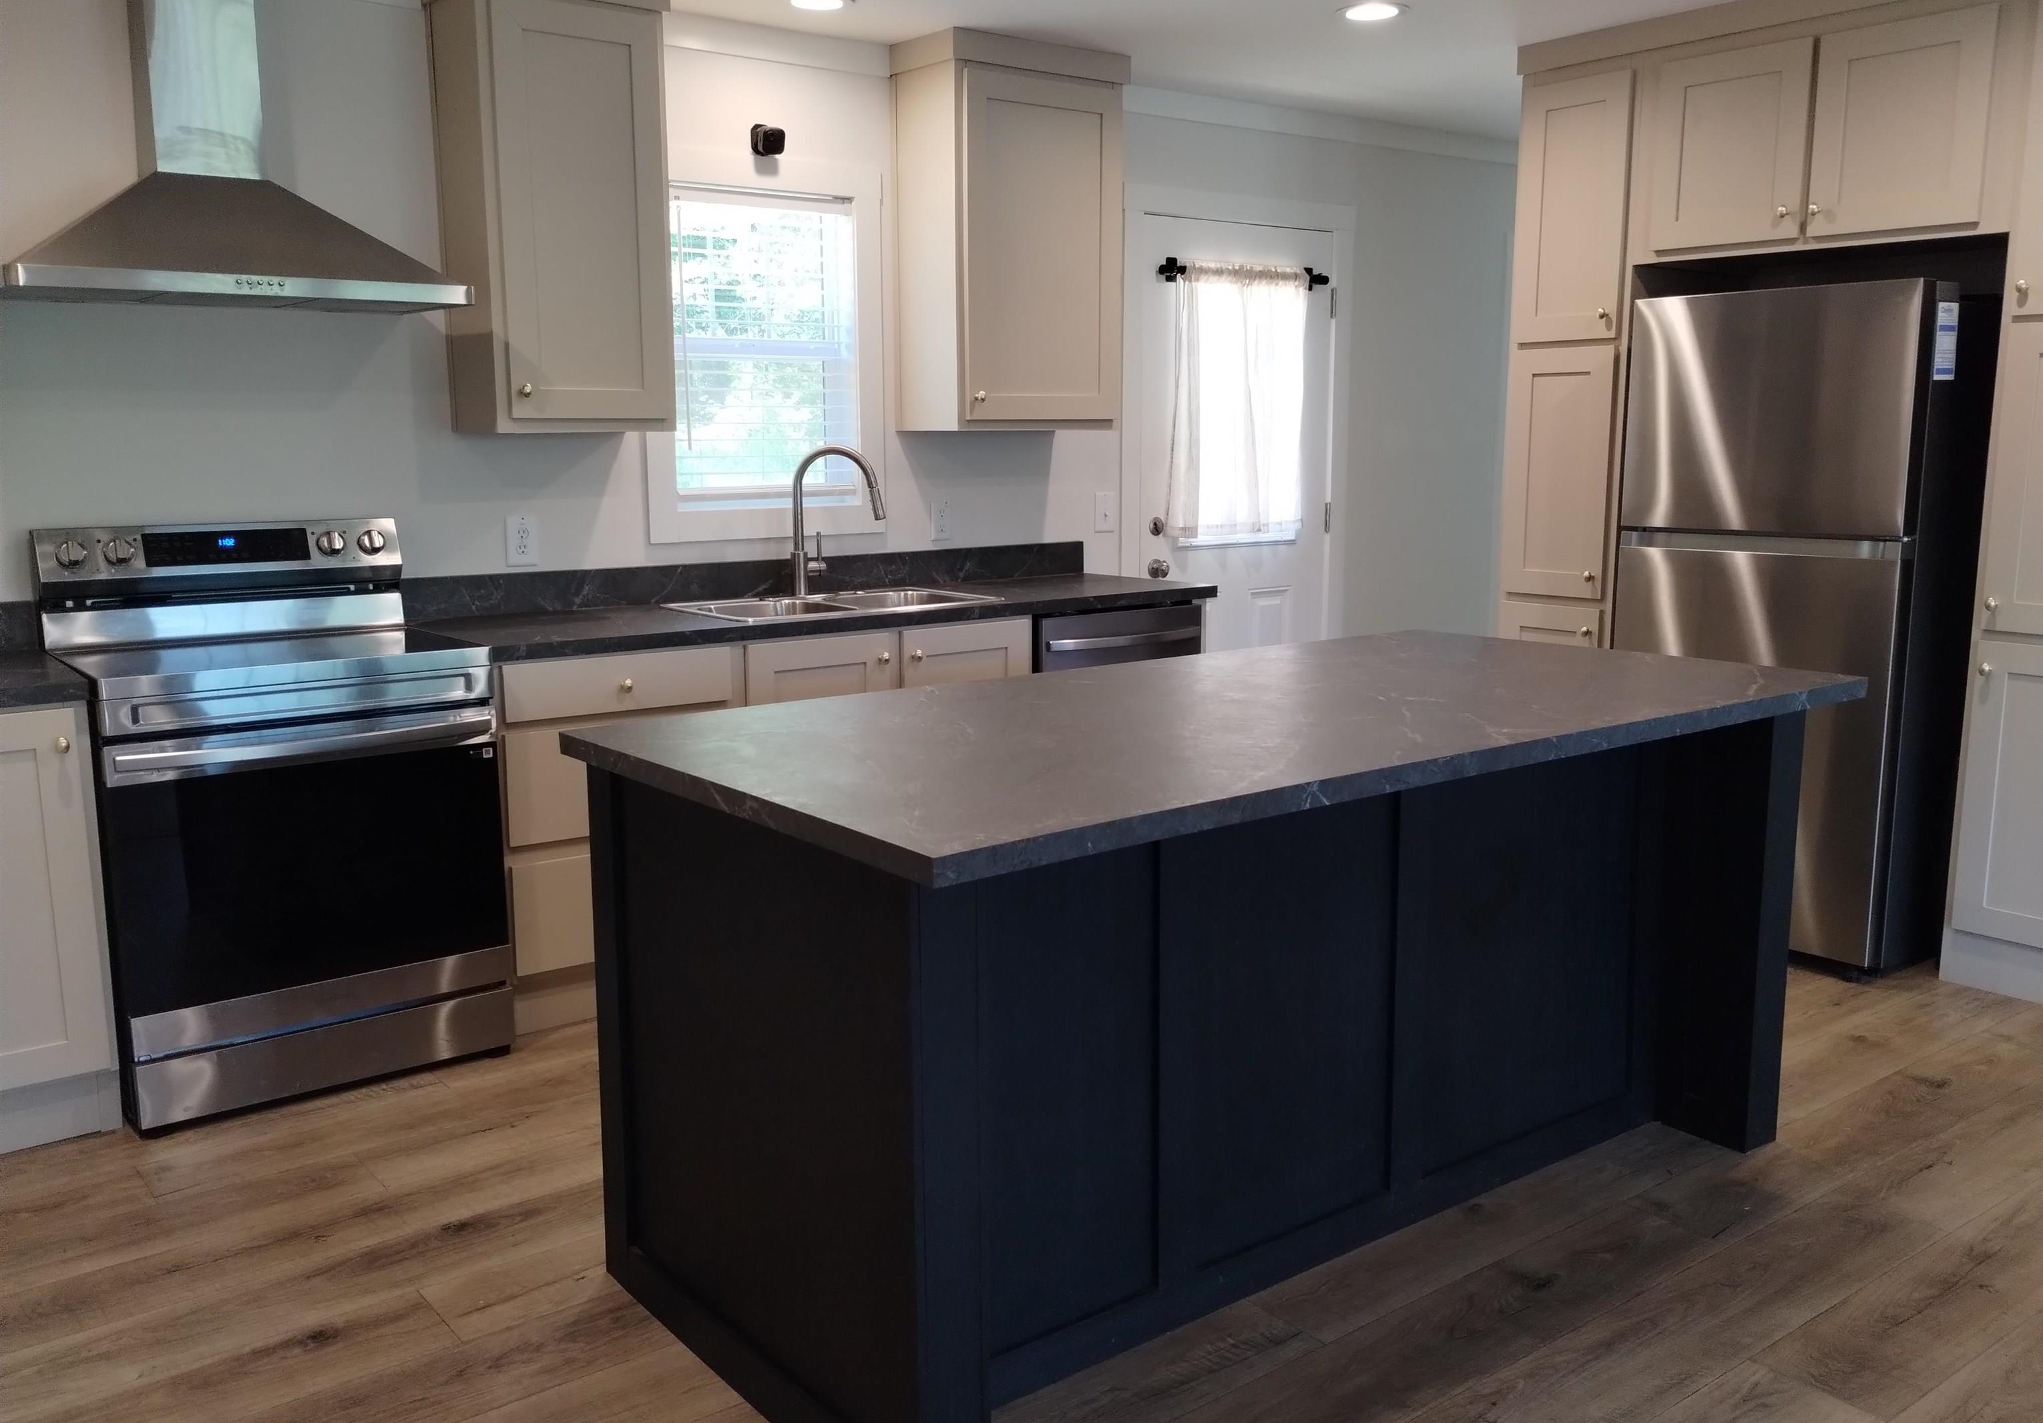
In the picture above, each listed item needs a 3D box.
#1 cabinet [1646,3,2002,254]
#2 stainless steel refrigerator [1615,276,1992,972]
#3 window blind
[{"bbox_3d":[2.218,-1.481,4.365,0.622,0.510,0.900,-8,12,-37],"label":"cabinet"},{"bbox_3d":[2.165,-0.247,4.486,0.775,1.705,0.736,-8,12,-37],"label":"stainless steel refrigerator"},{"bbox_3d":[-0.723,-1.039,4.704,0.585,0.840,0.044,-8,12,-37],"label":"window blind"}]

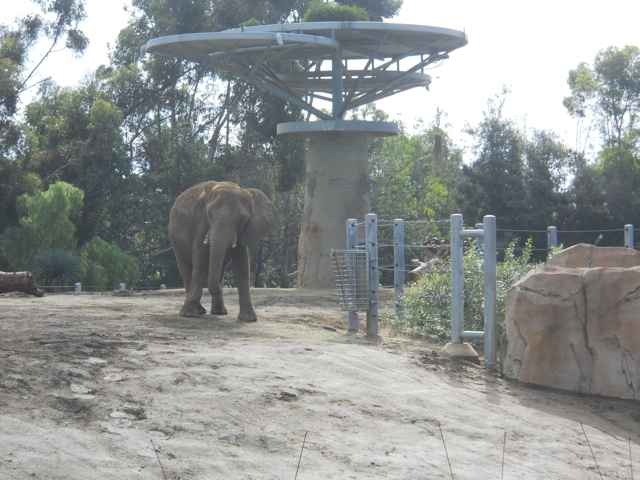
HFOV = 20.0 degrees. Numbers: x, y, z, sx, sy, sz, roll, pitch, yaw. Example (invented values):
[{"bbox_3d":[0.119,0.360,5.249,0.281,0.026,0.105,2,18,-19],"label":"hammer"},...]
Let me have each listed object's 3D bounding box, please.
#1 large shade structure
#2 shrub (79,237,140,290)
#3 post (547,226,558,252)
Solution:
[{"bbox_3d":[-0.488,-2.658,57.000,10.200,8.400,9.000,0,0,0],"label":"large shade structure"},{"bbox_3d":[-7.087,0.825,61.000,2.100,1.900,1.900,0,0,0],"label":"shrub"},{"bbox_3d":[4.754,0.674,36.994,0.175,1.900,0.175,0,0,0],"label":"post"}]

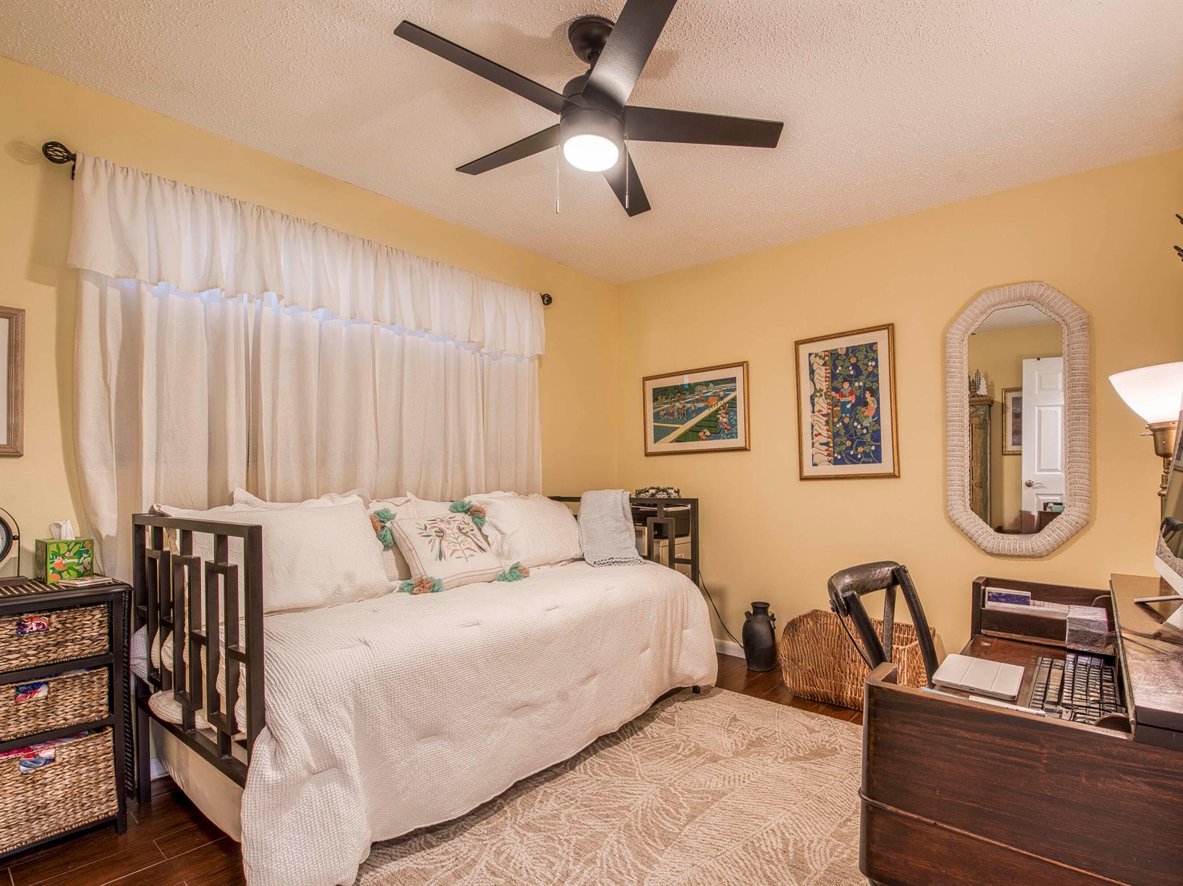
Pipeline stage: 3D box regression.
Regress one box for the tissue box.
[{"bbox_3d":[-1.707,0.374,1.800,0.111,0.129,0.111,0,-1,30],"label":"tissue box"}]

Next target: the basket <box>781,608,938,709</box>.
[{"bbox_3d":[1.266,1.062,2.696,0.690,0.420,0.300,-1,-1,41],"label":"basket"}]

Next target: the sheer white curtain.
[{"bbox_3d":[-0.976,-0.059,2.502,0.120,1.680,2.020,-1,-1,41],"label":"sheer white curtain"}]

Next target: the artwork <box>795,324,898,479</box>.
[{"bbox_3d":[1.325,-0.195,2.896,0.515,0.775,0.028,-1,-1,41],"label":"artwork"}]

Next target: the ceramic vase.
[{"bbox_3d":[0.939,1.076,3.087,0.187,0.380,0.187,-1,-1,41],"label":"ceramic vase"}]

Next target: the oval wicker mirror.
[{"bbox_3d":[1.833,-0.104,2.405,0.500,1.180,0.060,-1,-1,41],"label":"oval wicker mirror"}]

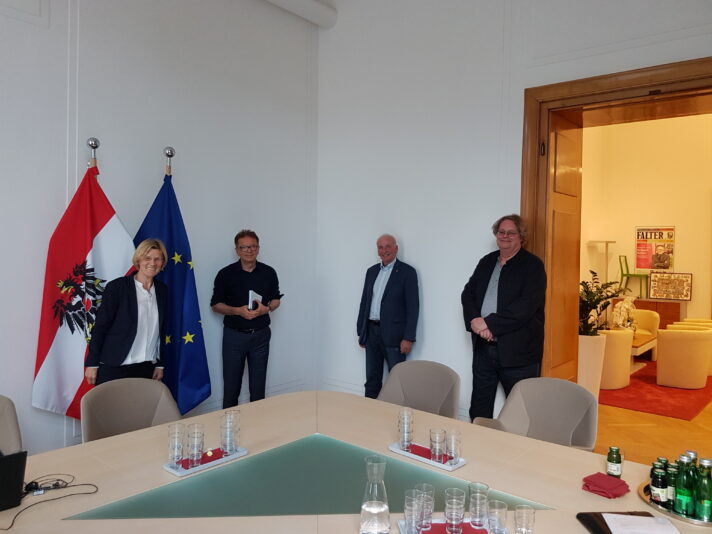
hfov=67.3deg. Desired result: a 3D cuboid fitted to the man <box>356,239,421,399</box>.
[{"bbox_3d":[0.254,0.610,4.250,0.510,1.740,0.320,2,2,35],"label":"man"}]

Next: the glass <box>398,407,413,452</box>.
[{"bbox_3d":[0.210,0.686,2.260,0.062,0.184,0.062,1,1,0],"label":"glass"}]

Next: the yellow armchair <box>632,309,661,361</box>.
[{"bbox_3d":[4.559,1.091,8.600,0.660,0.750,0.640,2,2,39],"label":"yellow armchair"}]

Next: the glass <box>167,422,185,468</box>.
[{"bbox_3d":[-0.744,0.745,2.224,0.067,0.170,0.067,3,2,40],"label":"glass"}]

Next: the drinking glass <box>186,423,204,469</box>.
[{"bbox_3d":[-0.668,0.748,2.238,0.067,0.167,0.067,1,2,0],"label":"drinking glass"}]

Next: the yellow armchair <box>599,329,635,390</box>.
[{"bbox_3d":[3.137,1.146,6.748,0.580,0.730,0.580,3,2,40],"label":"yellow armchair"}]

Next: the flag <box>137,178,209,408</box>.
[{"bbox_3d":[-1.209,0.182,3.430,0.200,1.520,0.560,2,2,39],"label":"flag"}]

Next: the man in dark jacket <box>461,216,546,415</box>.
[{"bbox_3d":[0.976,0.582,3.550,0.570,1.850,0.400,3,2,41],"label":"man in dark jacket"}]

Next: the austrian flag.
[{"bbox_3d":[-1.597,0.144,3.170,0.200,1.460,0.570,2,2,39],"label":"austrian flag"}]

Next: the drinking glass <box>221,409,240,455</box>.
[{"bbox_3d":[-0.558,0.739,2.394,0.070,0.180,0.070,1,2,0],"label":"drinking glass"}]

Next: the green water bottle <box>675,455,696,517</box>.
[{"bbox_3d":[1.193,0.786,1.931,0.062,0.201,0.062,3,2,40],"label":"green water bottle"}]

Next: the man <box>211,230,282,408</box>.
[{"bbox_3d":[-0.840,0.618,4.070,0.530,1.780,0.350,0,2,-25],"label":"man"}]

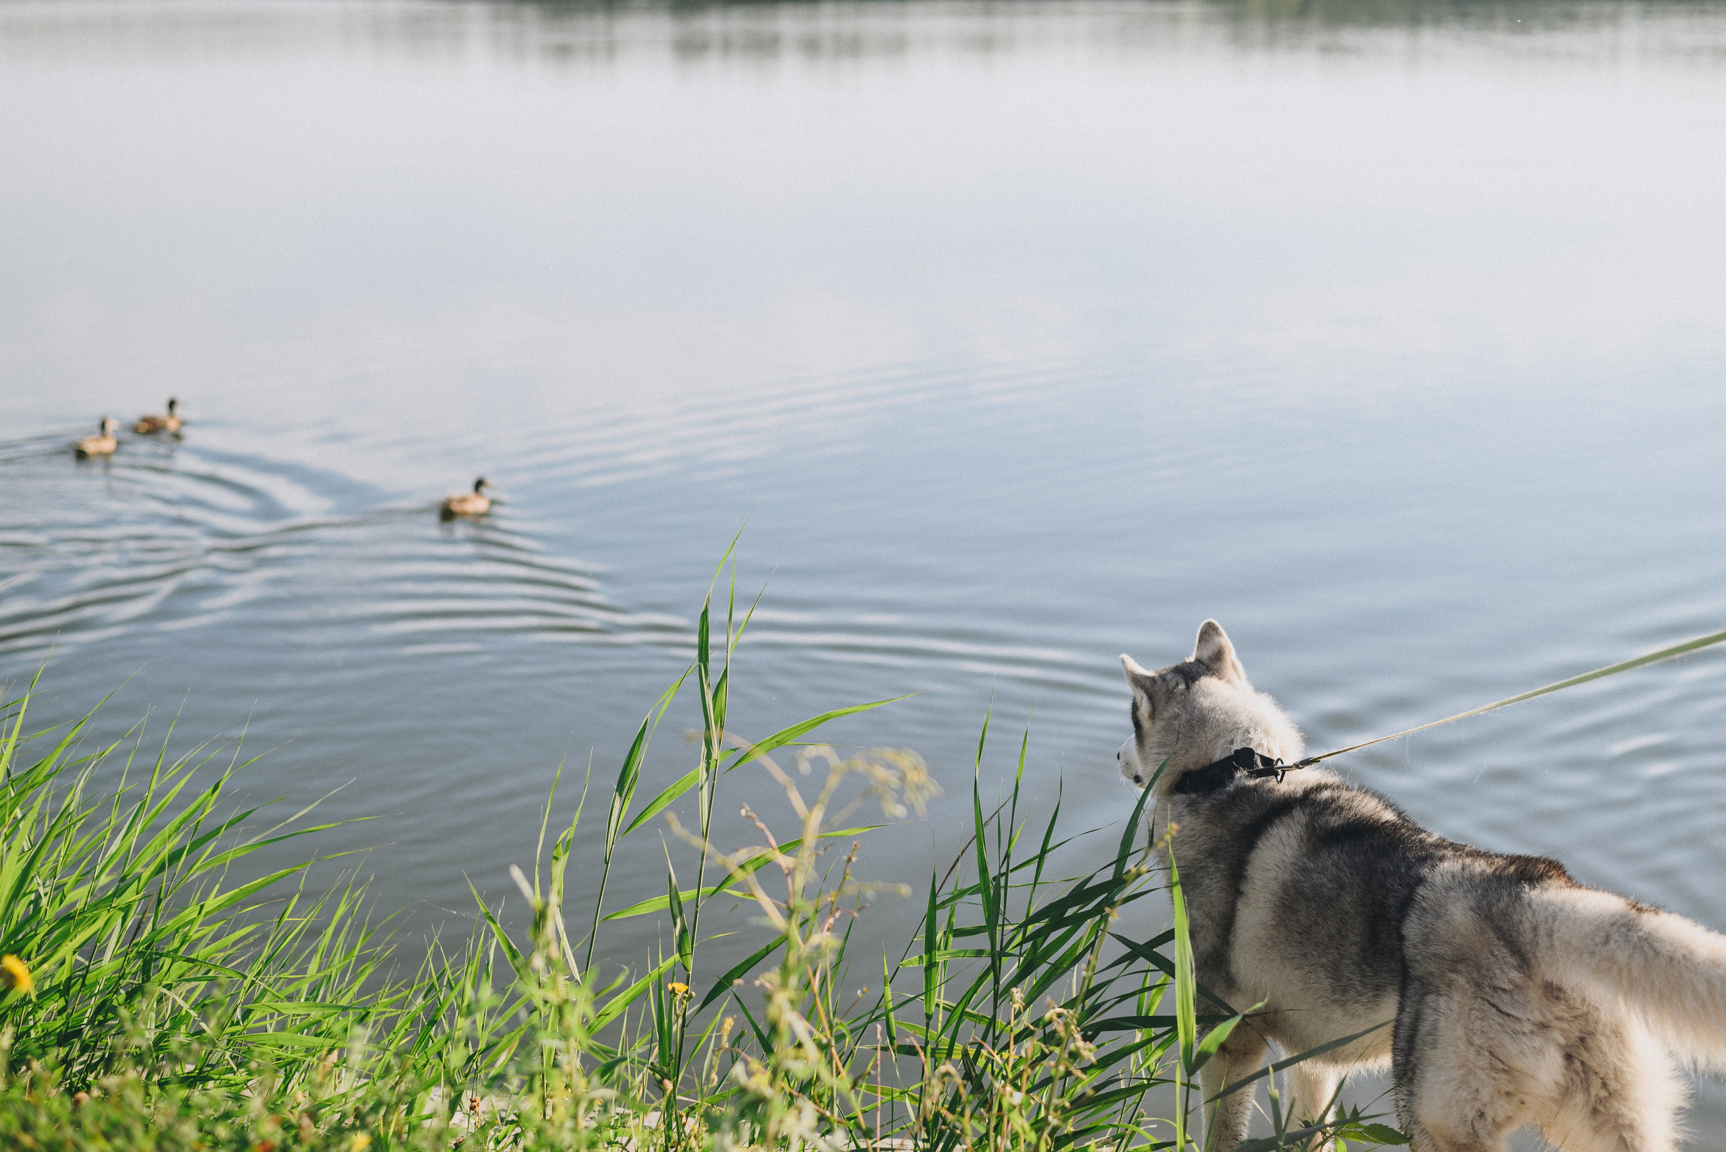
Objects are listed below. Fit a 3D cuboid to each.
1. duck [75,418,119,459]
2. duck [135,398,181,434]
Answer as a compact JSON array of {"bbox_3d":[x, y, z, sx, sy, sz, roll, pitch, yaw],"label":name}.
[{"bbox_3d":[-5.691,-1.031,17.800,0.430,0.270,0.180,-13,20,-40],"label":"duck"},{"bbox_3d":[-5.471,-1.237,18.600,0.430,0.270,0.180,-10,18,-34],"label":"duck"}]

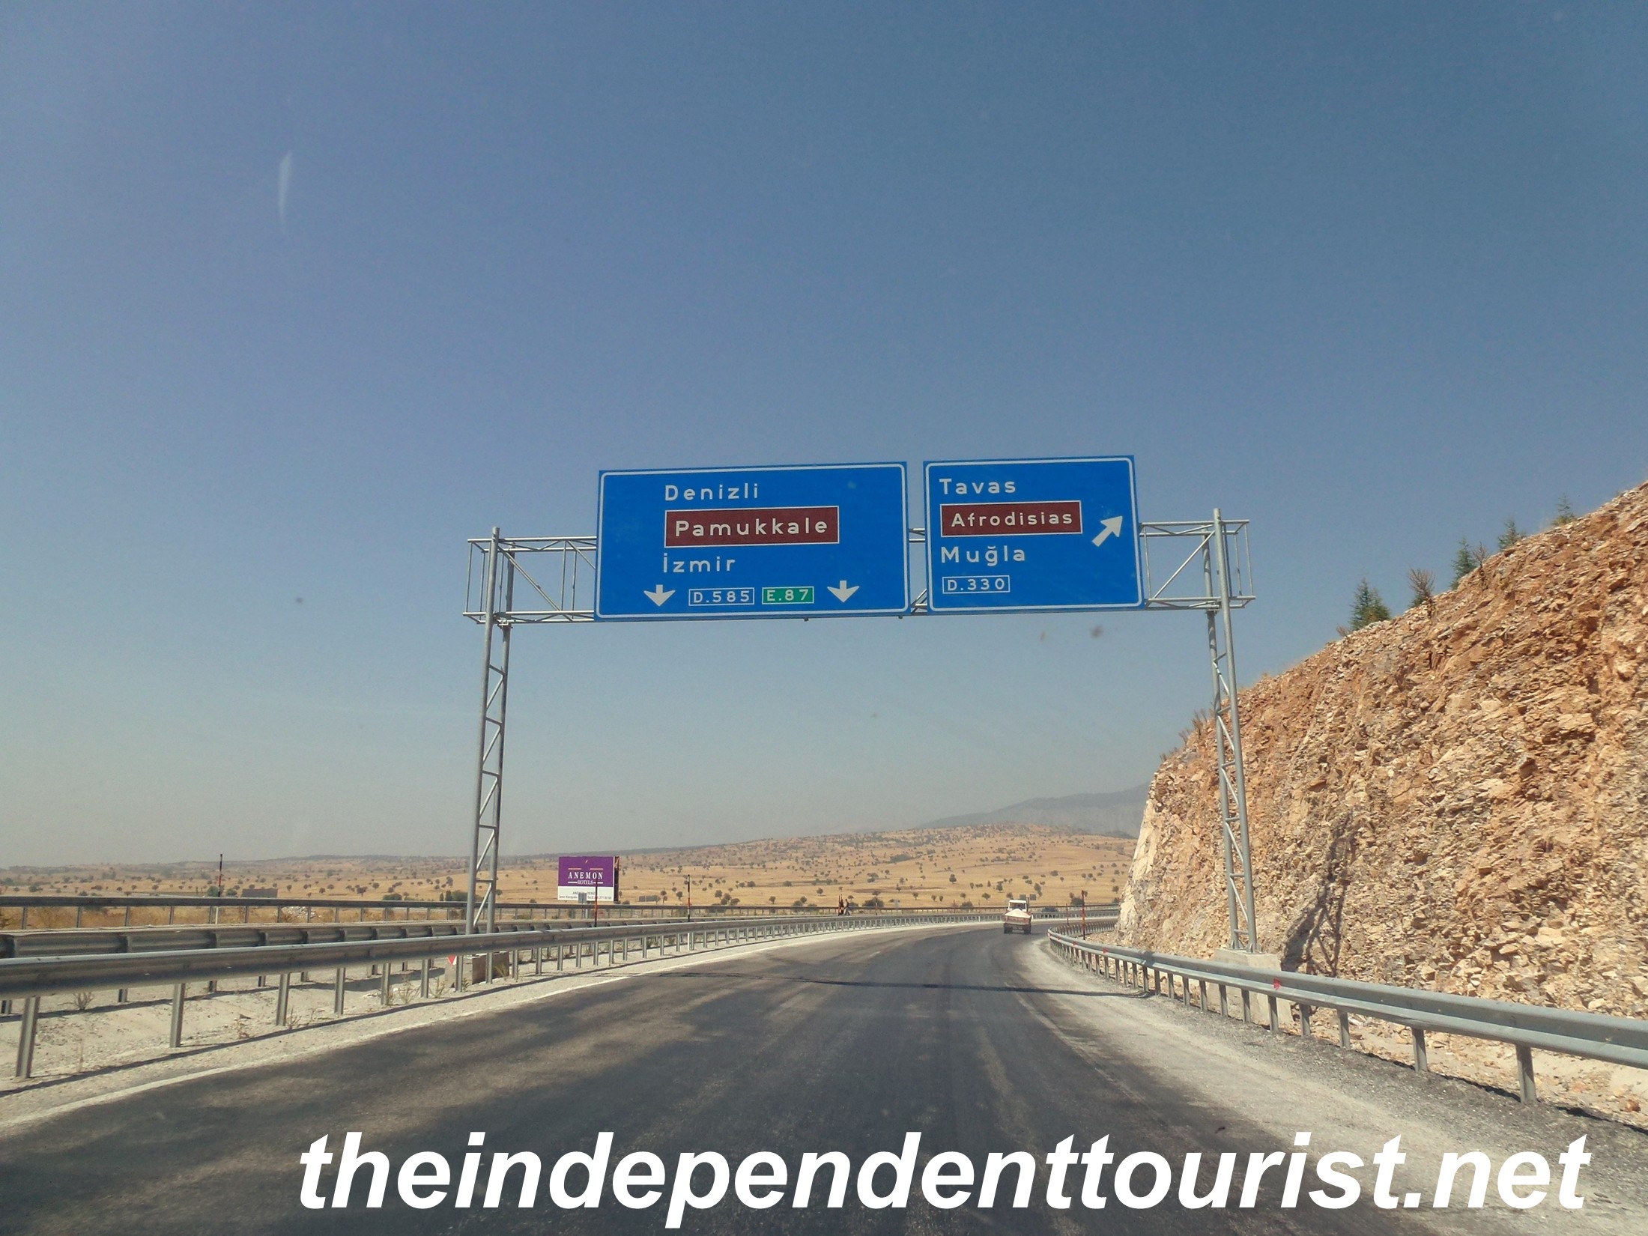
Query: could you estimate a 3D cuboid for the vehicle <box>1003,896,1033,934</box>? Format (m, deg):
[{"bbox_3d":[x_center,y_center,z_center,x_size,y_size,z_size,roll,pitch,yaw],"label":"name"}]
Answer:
[{"bbox_3d":[15.477,23.611,90.947,2.300,2.850,6.500,-2,-14,10],"label":"vehicle"}]

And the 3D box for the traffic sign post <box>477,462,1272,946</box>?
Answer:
[{"bbox_3d":[0.487,1.597,19.212,13.280,7.721,1.322,-1,-12,4],"label":"traffic sign post"}]

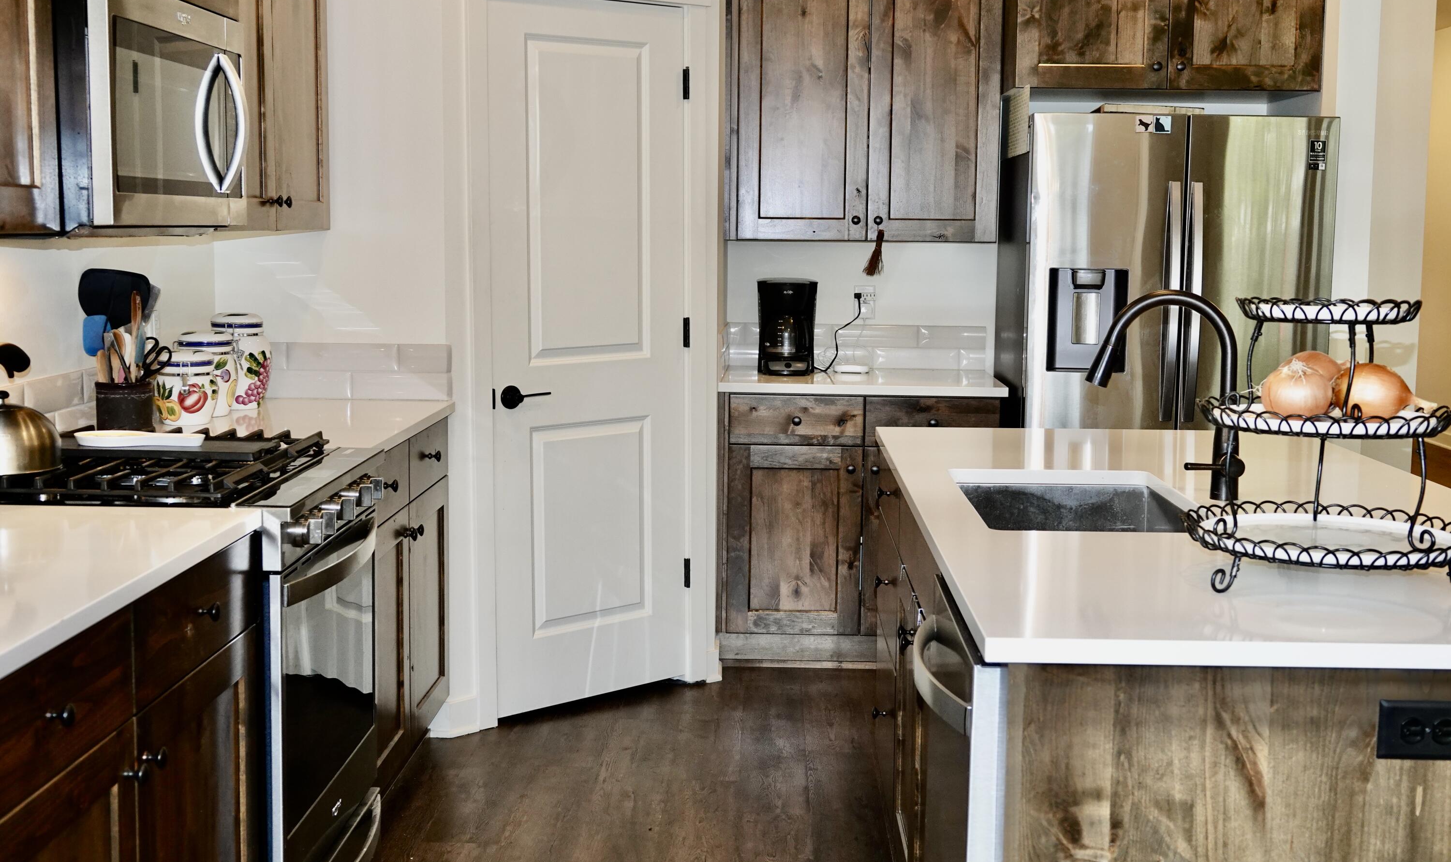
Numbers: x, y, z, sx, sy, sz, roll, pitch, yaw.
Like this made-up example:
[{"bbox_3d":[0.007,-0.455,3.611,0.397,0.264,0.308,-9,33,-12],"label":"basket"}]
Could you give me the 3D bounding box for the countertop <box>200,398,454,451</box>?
[{"bbox_3d":[-1.111,-0.012,4.338,0.690,0.030,1.175,1,7,1],"label":"countertop"}]

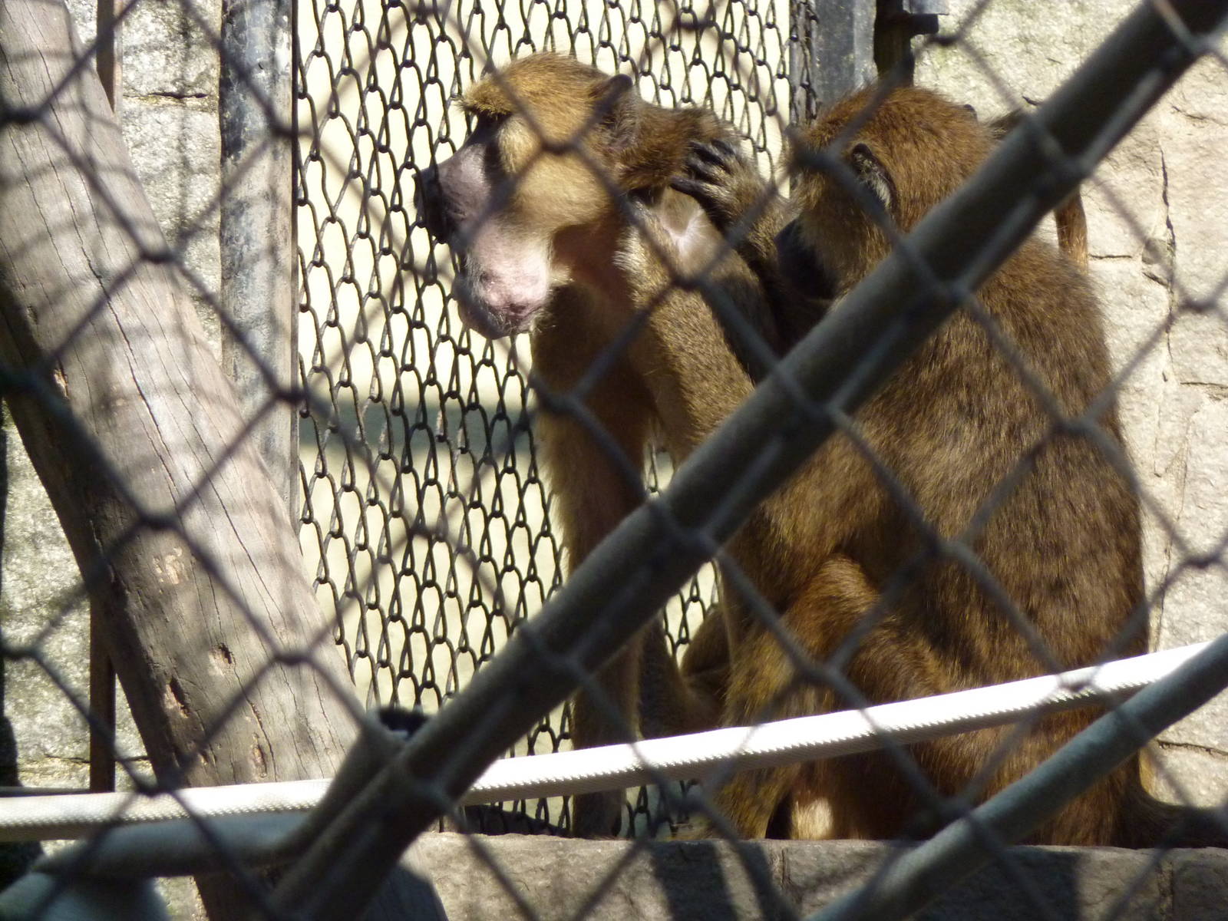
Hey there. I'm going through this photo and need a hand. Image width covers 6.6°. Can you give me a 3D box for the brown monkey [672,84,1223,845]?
[{"bbox_3d":[0.260,0.003,8.750,0.480,0.620,0.330,-2,-3,37],"label":"brown monkey"}]

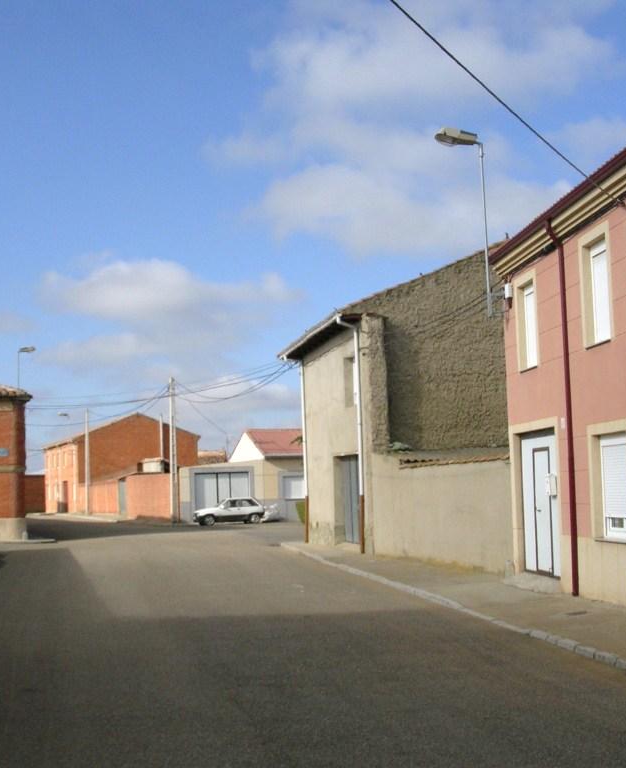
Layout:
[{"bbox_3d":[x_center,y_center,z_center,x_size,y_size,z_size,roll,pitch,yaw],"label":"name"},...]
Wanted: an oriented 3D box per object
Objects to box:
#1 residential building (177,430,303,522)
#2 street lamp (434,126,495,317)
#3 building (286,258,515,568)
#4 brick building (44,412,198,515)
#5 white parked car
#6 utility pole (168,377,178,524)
[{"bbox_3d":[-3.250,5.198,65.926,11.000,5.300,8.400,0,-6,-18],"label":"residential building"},{"bbox_3d":[2.759,-2.982,20.561,1.000,3.550,0.320,-1,-5,-6],"label":"street lamp"},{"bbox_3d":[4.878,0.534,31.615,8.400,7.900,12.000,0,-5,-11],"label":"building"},{"bbox_3d":[-17.020,7.048,98.247,10.400,8.100,14.500,1,-6,-22],"label":"brick building"},{"bbox_3d":[-4.268,6.569,58.151,3.750,1.390,1.600,0,-6,-18],"label":"white parked car"},{"bbox_3d":[-7.417,3.506,59.449,0.350,7.792,0.330,0,-6,-18],"label":"utility pole"}]

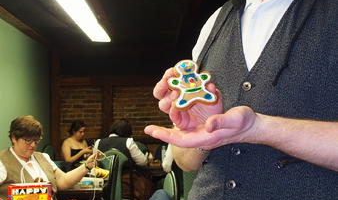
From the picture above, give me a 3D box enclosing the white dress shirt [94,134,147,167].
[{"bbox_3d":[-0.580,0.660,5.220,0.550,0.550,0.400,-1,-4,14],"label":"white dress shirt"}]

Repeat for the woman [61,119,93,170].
[{"bbox_3d":[-1.020,0.920,5.460,0.780,1.280,0.500,-3,-4,40],"label":"woman"}]

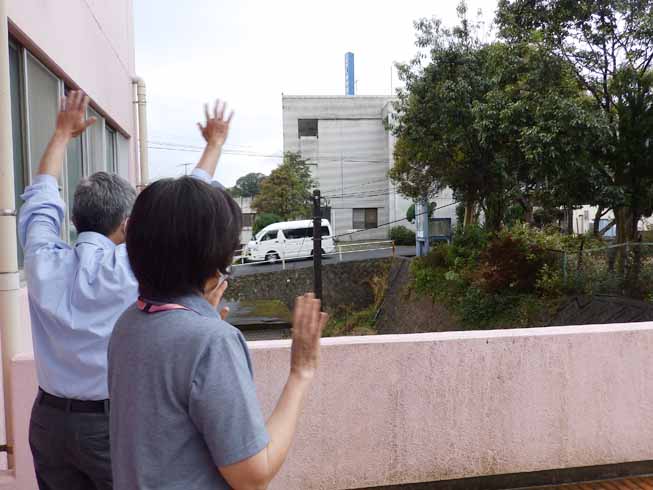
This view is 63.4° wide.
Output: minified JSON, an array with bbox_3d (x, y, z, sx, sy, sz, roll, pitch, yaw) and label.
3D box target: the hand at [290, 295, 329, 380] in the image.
[{"bbox_3d":[-0.037,0.199,1.150,0.085,0.185,0.060,9,-6,-17],"label":"hand"}]

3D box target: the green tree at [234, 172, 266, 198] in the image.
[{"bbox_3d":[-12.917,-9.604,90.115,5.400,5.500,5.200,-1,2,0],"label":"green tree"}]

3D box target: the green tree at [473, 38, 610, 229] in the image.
[{"bbox_3d":[10.118,-4.303,24.710,6.100,10.000,5.900,-1,2,0],"label":"green tree"}]

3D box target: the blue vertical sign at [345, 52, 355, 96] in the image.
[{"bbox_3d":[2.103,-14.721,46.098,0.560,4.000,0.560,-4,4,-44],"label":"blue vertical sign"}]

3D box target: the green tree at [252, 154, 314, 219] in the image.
[{"bbox_3d":[-2.976,-3.211,37.134,4.200,6.400,4.100,-1,2,0],"label":"green tree"}]

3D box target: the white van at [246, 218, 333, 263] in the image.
[{"bbox_3d":[-2.169,-0.297,31.400,5.300,2.280,1.880,-5,4,-25],"label":"white van"}]

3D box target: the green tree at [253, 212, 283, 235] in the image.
[{"bbox_3d":[-3.896,-0.855,35.050,2.000,2.400,2.000,-1,2,0],"label":"green tree"}]

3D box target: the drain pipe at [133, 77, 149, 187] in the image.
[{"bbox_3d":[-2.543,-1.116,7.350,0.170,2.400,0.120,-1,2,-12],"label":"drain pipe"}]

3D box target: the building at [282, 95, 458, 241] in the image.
[{"bbox_3d":[3.480,-5.792,45.200,13.800,11.100,10.500,-1,2,0],"label":"building"}]

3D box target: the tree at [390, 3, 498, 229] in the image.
[{"bbox_3d":[5.972,-5.842,26.252,5.600,12.000,5.400,-1,2,0],"label":"tree"}]

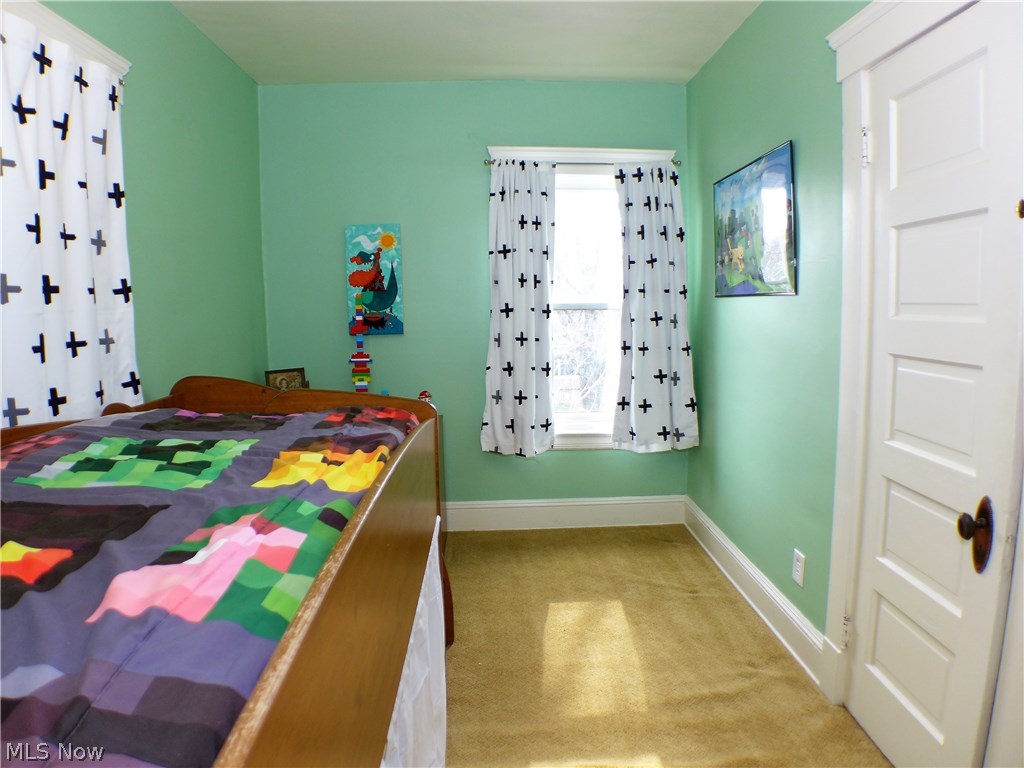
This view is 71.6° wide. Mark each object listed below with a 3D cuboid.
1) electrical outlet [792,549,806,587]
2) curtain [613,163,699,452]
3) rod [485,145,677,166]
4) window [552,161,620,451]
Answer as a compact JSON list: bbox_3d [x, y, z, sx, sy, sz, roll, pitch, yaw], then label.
[{"bbox_3d":[1.042,0.670,2.580,0.009,0.116,0.072,-1,7,-1],"label":"electrical outlet"},{"bbox_3d":[0.792,-0.411,3.931,0.463,1.615,0.130,-1,7,-1],"label":"curtain"},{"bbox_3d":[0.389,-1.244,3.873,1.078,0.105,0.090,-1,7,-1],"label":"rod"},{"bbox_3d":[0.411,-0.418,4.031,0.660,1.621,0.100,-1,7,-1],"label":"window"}]

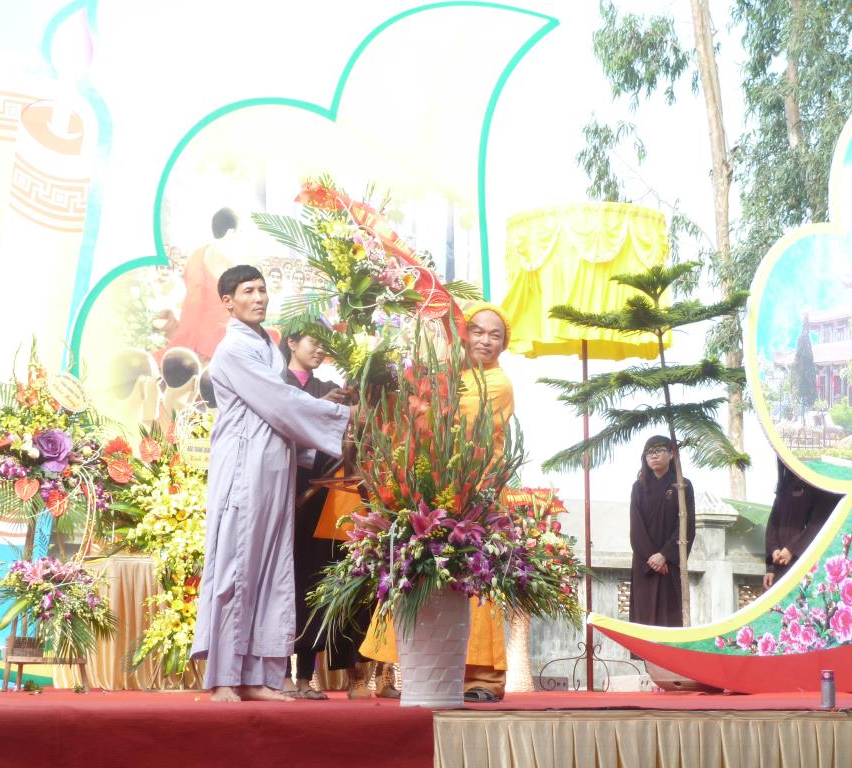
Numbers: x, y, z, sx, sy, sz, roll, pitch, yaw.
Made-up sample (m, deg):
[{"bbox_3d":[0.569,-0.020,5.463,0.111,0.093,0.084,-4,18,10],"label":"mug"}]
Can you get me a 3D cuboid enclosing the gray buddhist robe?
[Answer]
[{"bbox_3d":[-0.603,0.448,7.580,0.550,1.416,0.500,-4,-9,28],"label":"gray buddhist robe"}]

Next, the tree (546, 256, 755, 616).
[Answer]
[{"bbox_3d":[1.044,0.393,9.332,0.986,1.965,0.950,0,-8,0],"label":"tree"}]

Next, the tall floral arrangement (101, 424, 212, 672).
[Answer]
[{"bbox_3d":[-1.192,0.761,9.383,0.694,1.233,0.500,0,-8,0],"label":"tall floral arrangement"}]

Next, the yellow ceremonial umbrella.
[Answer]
[{"bbox_3d":[0.772,0.282,9.549,0.822,2.363,0.822,0,-8,0],"label":"yellow ceremonial umbrella"}]

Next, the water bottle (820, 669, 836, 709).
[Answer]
[{"bbox_3d":[1.383,1.027,6.673,0.050,0.130,0.050,0,-8,0],"label":"water bottle"}]

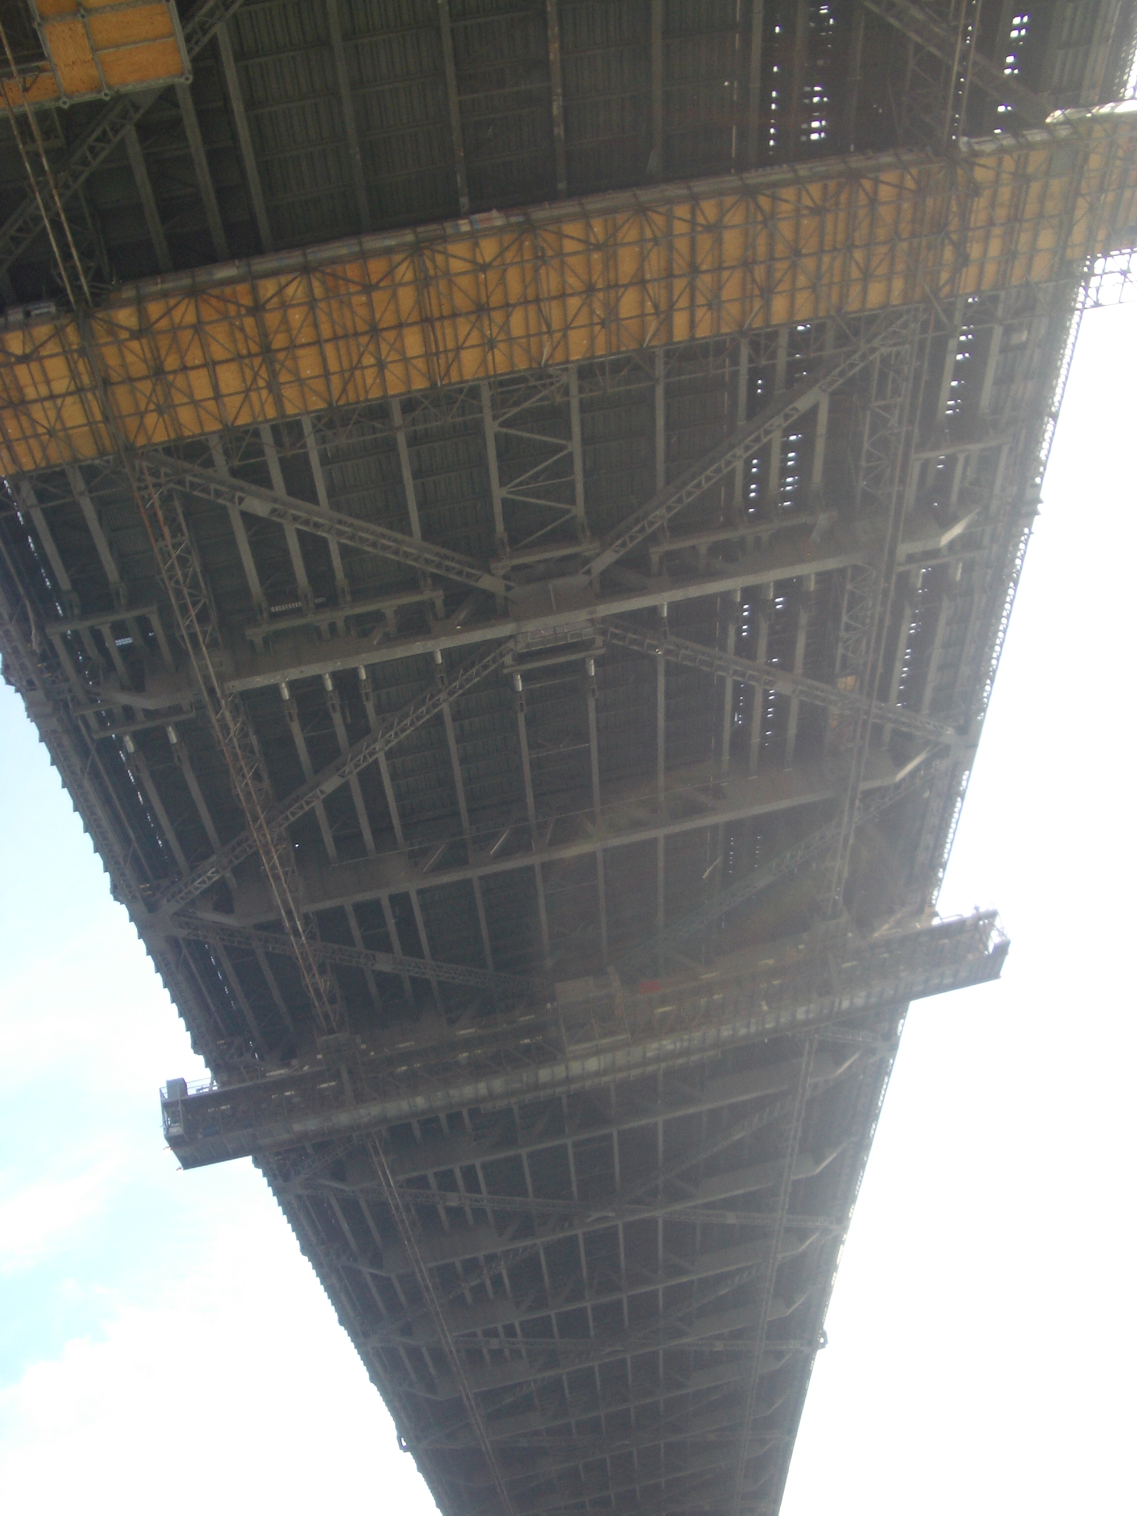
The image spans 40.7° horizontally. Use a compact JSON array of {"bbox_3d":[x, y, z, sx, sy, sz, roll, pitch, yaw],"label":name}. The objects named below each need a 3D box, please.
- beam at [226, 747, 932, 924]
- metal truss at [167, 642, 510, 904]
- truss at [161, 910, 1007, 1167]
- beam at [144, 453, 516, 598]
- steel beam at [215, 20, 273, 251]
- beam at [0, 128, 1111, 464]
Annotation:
[{"bbox_3d":[0.145,3.915,85.643,40.500,3.100,0.900,-12,-38,-6],"label":"beam"},{"bbox_3d":[-12.368,1.389,78.436,25.610,0.850,0.800,-35,-42,22],"label":"metal truss"},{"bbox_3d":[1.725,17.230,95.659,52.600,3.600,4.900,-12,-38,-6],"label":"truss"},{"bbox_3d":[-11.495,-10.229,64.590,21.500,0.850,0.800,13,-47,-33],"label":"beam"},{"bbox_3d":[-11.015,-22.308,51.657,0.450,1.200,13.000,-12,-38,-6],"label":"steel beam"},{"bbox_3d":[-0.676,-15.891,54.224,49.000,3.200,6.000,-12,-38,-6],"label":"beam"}]

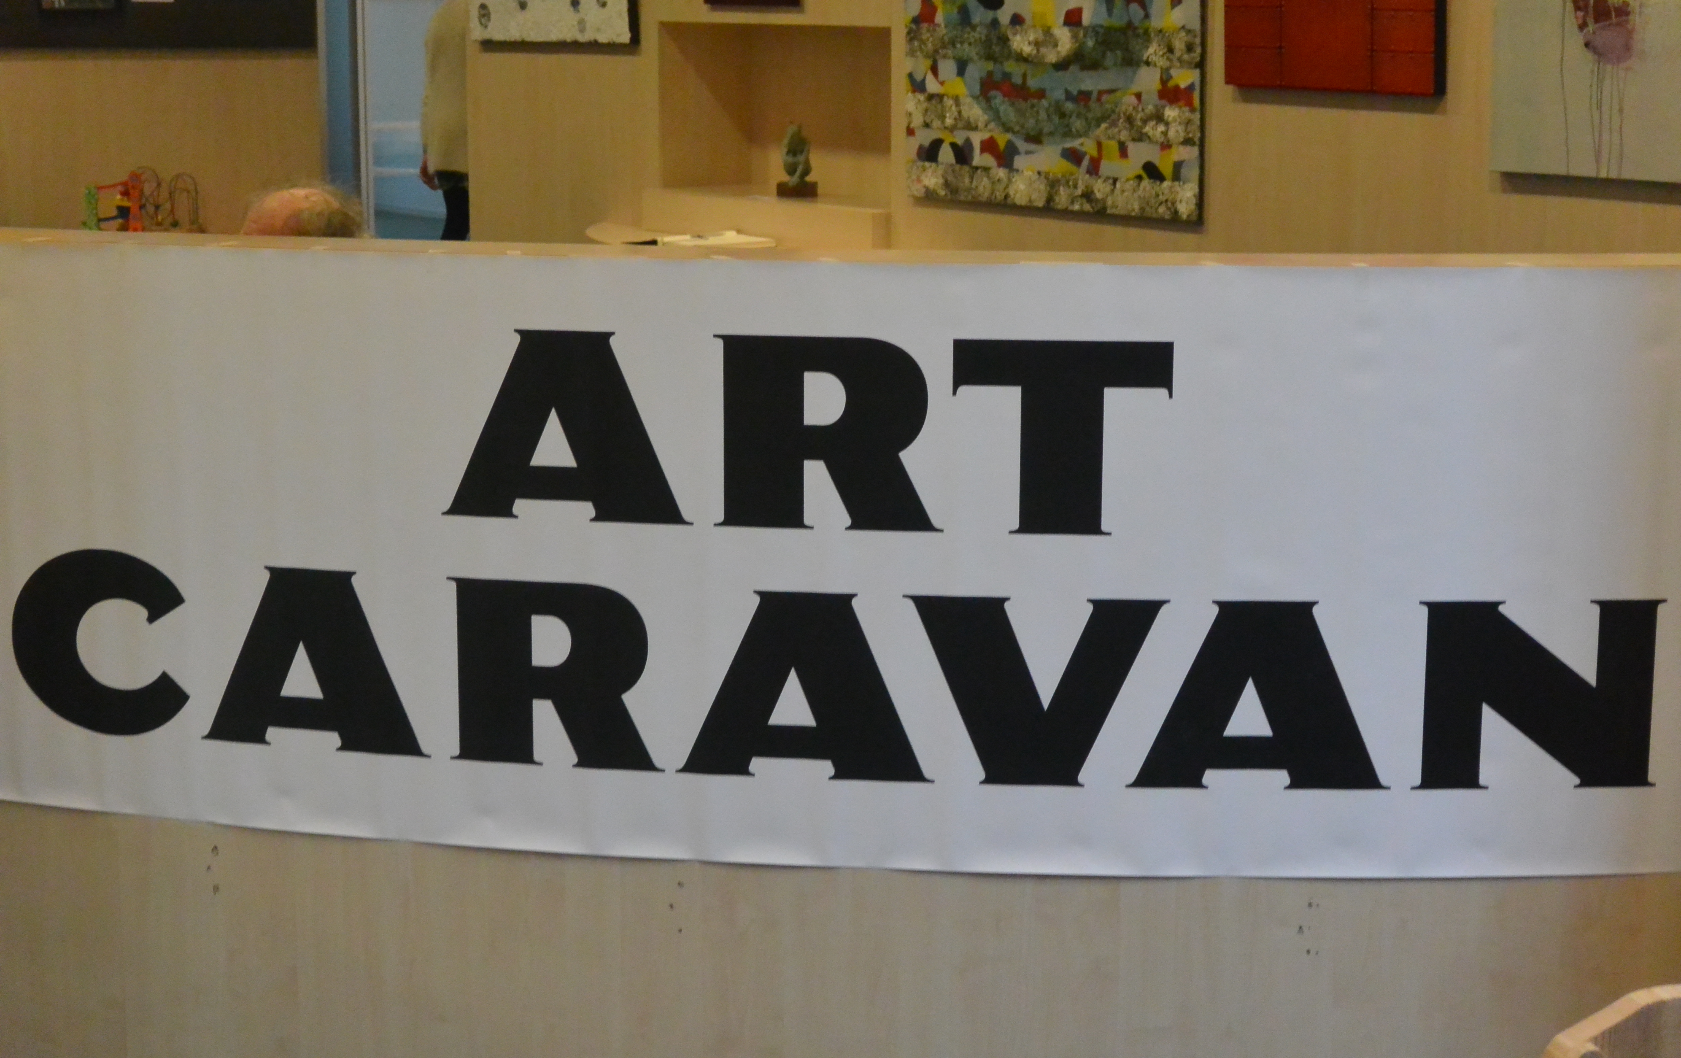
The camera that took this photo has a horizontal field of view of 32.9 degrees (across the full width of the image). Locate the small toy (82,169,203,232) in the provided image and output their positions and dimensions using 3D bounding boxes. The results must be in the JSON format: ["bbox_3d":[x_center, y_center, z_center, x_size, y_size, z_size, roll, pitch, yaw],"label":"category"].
[{"bbox_3d":[-1.835,-0.861,7.500,0.300,0.172,0.200,0,11,0],"label":"small toy"}]

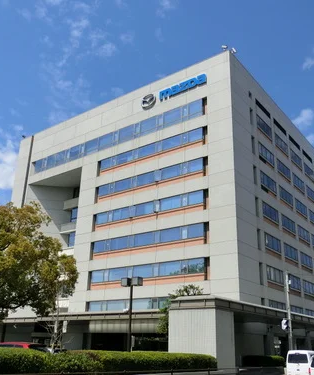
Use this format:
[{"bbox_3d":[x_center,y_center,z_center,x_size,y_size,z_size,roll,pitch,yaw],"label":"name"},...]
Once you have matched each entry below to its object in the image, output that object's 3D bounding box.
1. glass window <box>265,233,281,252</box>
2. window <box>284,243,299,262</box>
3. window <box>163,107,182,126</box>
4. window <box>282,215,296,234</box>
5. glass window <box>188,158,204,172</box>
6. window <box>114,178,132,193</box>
[{"bbox_3d":[14.199,6.882,51.038,0.150,1.710,4.840,-14,-26,35],"label":"glass window"},{"bbox_3d":[16.273,7.950,50.546,0.170,1.620,4.420,-14,-26,35],"label":"window"},{"bbox_3d":[1.865,-8.408,49.420,2.780,1.760,0.170,-14,-26,35],"label":"window"},{"bbox_3d":[18.060,5.182,57.042,0.150,1.770,5.050,-14,-26,35],"label":"window"},{"bbox_3d":[4.603,-2.435,49.579,1.970,1.420,0.150,-14,-26,35],"label":"glass window"},{"bbox_3d":[-4.484,-0.148,56.059,2.870,1.390,0.150,-14,-26,35],"label":"window"}]

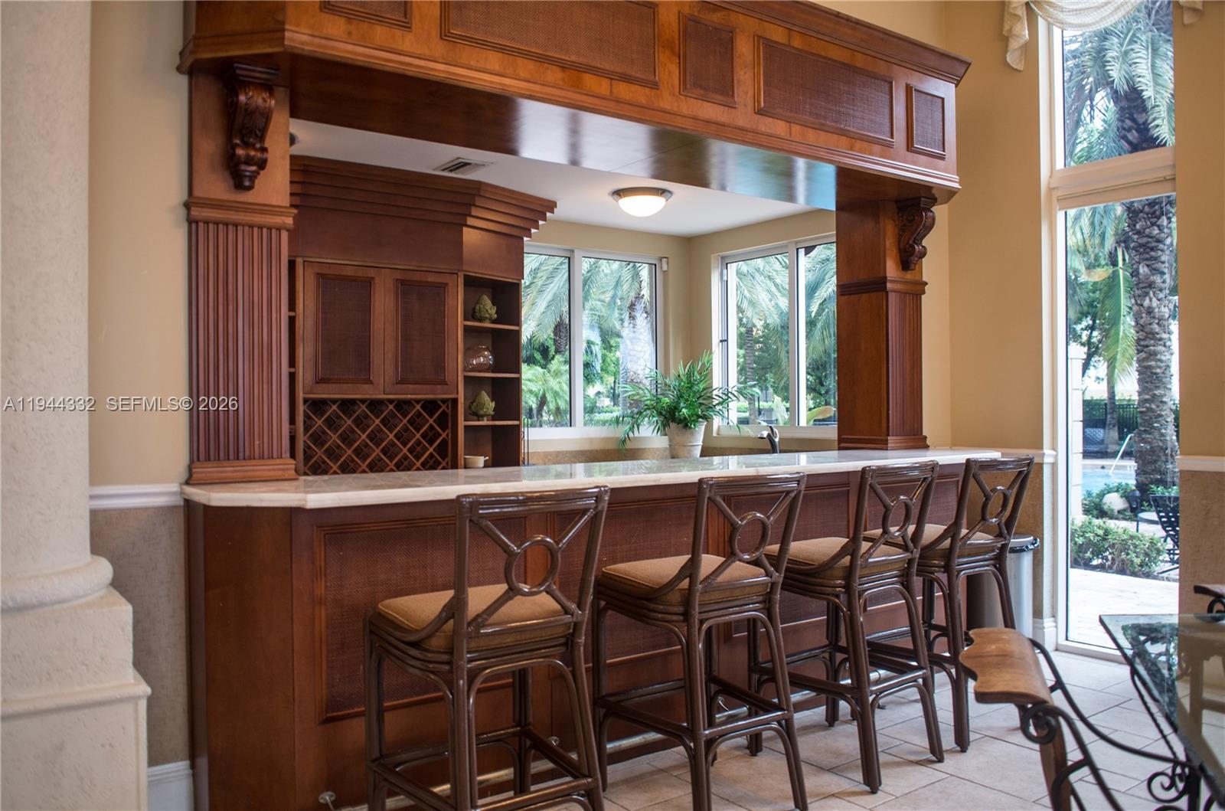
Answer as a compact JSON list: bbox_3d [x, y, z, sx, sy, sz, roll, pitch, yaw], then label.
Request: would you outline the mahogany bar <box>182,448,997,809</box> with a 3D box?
[{"bbox_3d":[0.307,0.792,4.088,4.011,1.067,0.855,0,0,-34],"label":"mahogany bar"}]

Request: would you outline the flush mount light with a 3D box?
[{"bbox_3d":[0.197,-1.330,6.095,0.407,0.150,0.407,-1,0,0],"label":"flush mount light"}]

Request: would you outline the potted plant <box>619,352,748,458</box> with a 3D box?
[{"bbox_3d":[0.529,0.007,6.853,0.940,0.800,0.860,-1,0,0],"label":"potted plant"}]

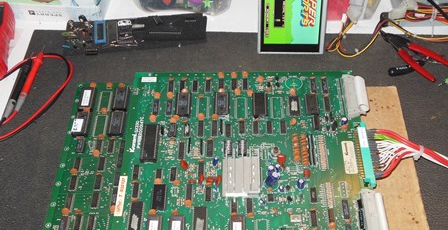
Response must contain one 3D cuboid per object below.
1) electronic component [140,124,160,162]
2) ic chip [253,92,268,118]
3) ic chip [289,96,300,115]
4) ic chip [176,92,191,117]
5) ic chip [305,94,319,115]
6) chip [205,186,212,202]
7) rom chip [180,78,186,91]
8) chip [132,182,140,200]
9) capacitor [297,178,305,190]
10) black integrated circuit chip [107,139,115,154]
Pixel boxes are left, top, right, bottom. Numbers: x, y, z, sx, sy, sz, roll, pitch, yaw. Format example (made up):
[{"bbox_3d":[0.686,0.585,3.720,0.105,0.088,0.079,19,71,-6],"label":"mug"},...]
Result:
[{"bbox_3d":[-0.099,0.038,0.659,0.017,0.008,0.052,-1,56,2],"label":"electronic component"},{"bbox_3d":[0.049,-0.013,0.687,0.016,0.008,0.038,0,56,1],"label":"ic chip"},{"bbox_3d":[0.099,-0.012,0.689,0.015,0.005,0.032,-1,56,2],"label":"ic chip"},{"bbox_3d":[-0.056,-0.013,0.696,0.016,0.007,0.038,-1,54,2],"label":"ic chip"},{"bbox_3d":[0.123,-0.014,0.685,0.015,0.005,0.032,-1,55,2],"label":"ic chip"},{"bbox_3d":[-0.021,0.100,0.615,0.007,0.004,0.019,0,56,1],"label":"chip"},{"bbox_3d":[-0.061,-0.042,0.712,0.007,0.004,0.020,0,56,1],"label":"rom chip"},{"bbox_3d":[-0.111,0.096,0.620,0.008,0.004,0.020,0,56,1],"label":"chip"},{"bbox_3d":[0.097,0.086,0.617,0.008,0.012,0.008,-1,56,2],"label":"capacitor"},{"bbox_3d":[-0.158,0.045,0.688,0.008,0.004,0.020,-1,56,2],"label":"black integrated circuit chip"}]

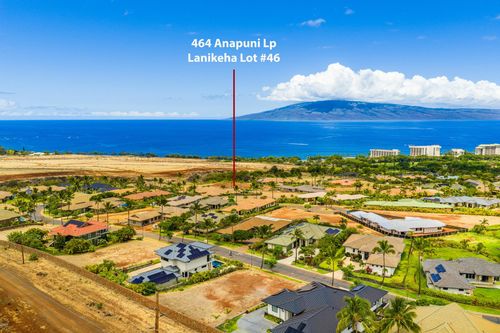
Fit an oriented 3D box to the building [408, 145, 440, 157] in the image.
[{"bbox_3d":[578.000,-47.700,1283.830,92.000,38.000,22.000,0,7,0],"label":"building"}]

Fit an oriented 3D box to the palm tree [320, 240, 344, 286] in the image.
[{"bbox_3d":[25.290,29.553,117.923,5.960,14.040,5.960,0,7,0],"label":"palm tree"}]

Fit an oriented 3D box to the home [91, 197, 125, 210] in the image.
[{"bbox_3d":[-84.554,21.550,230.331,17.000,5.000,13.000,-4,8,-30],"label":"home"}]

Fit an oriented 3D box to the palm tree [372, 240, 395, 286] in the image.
[{"bbox_3d":[38.230,27.570,111.720,6.300,13.900,6.300,0,7,0],"label":"palm tree"}]

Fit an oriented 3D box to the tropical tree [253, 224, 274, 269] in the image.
[{"bbox_3d":[4.423,27.161,131.303,6.800,15.200,6.800,0,7,0],"label":"tropical tree"}]

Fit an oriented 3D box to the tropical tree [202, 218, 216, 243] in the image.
[{"bbox_3d":[-17.506,26.802,161.410,5.210,9.830,5.210,0,7,0],"label":"tropical tree"}]

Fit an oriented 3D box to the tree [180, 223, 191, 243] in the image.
[{"bbox_3d":[-24.910,25.040,147.340,4.000,7.800,4.000,0,7,0],"label":"tree"}]

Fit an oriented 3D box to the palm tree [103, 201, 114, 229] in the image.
[{"bbox_3d":[-62.260,20.890,169.950,5.000,11.900,5.000,0,7,0],"label":"palm tree"}]

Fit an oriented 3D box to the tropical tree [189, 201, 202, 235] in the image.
[{"bbox_3d":[-23.987,22.901,171.692,6.220,15.620,6.220,0,7,0],"label":"tropical tree"}]

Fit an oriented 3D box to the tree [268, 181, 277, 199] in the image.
[{"bbox_3d":[16.731,17.328,286.298,5.910,13.460,5.910,0,7,0],"label":"tree"}]

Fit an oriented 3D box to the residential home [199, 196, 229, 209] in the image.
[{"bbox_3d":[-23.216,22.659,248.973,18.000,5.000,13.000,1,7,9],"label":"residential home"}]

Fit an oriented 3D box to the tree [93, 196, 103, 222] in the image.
[{"bbox_3d":[-70.920,19.700,179.980,4.700,12.800,4.700,0,7,0],"label":"tree"}]

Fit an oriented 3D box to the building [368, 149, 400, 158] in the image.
[{"bbox_3d":[410.000,-32.830,1189.950,86.000,29.500,22.000,4,8,28],"label":"building"}]

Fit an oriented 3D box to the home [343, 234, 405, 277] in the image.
[{"bbox_3d":[41.300,28.620,130.490,18.800,5.800,25.000,4,8,30],"label":"home"}]

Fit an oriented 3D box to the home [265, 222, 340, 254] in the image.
[{"bbox_3d":[21.600,26.550,151.390,20.000,6.200,28.000,4,8,30],"label":"home"}]

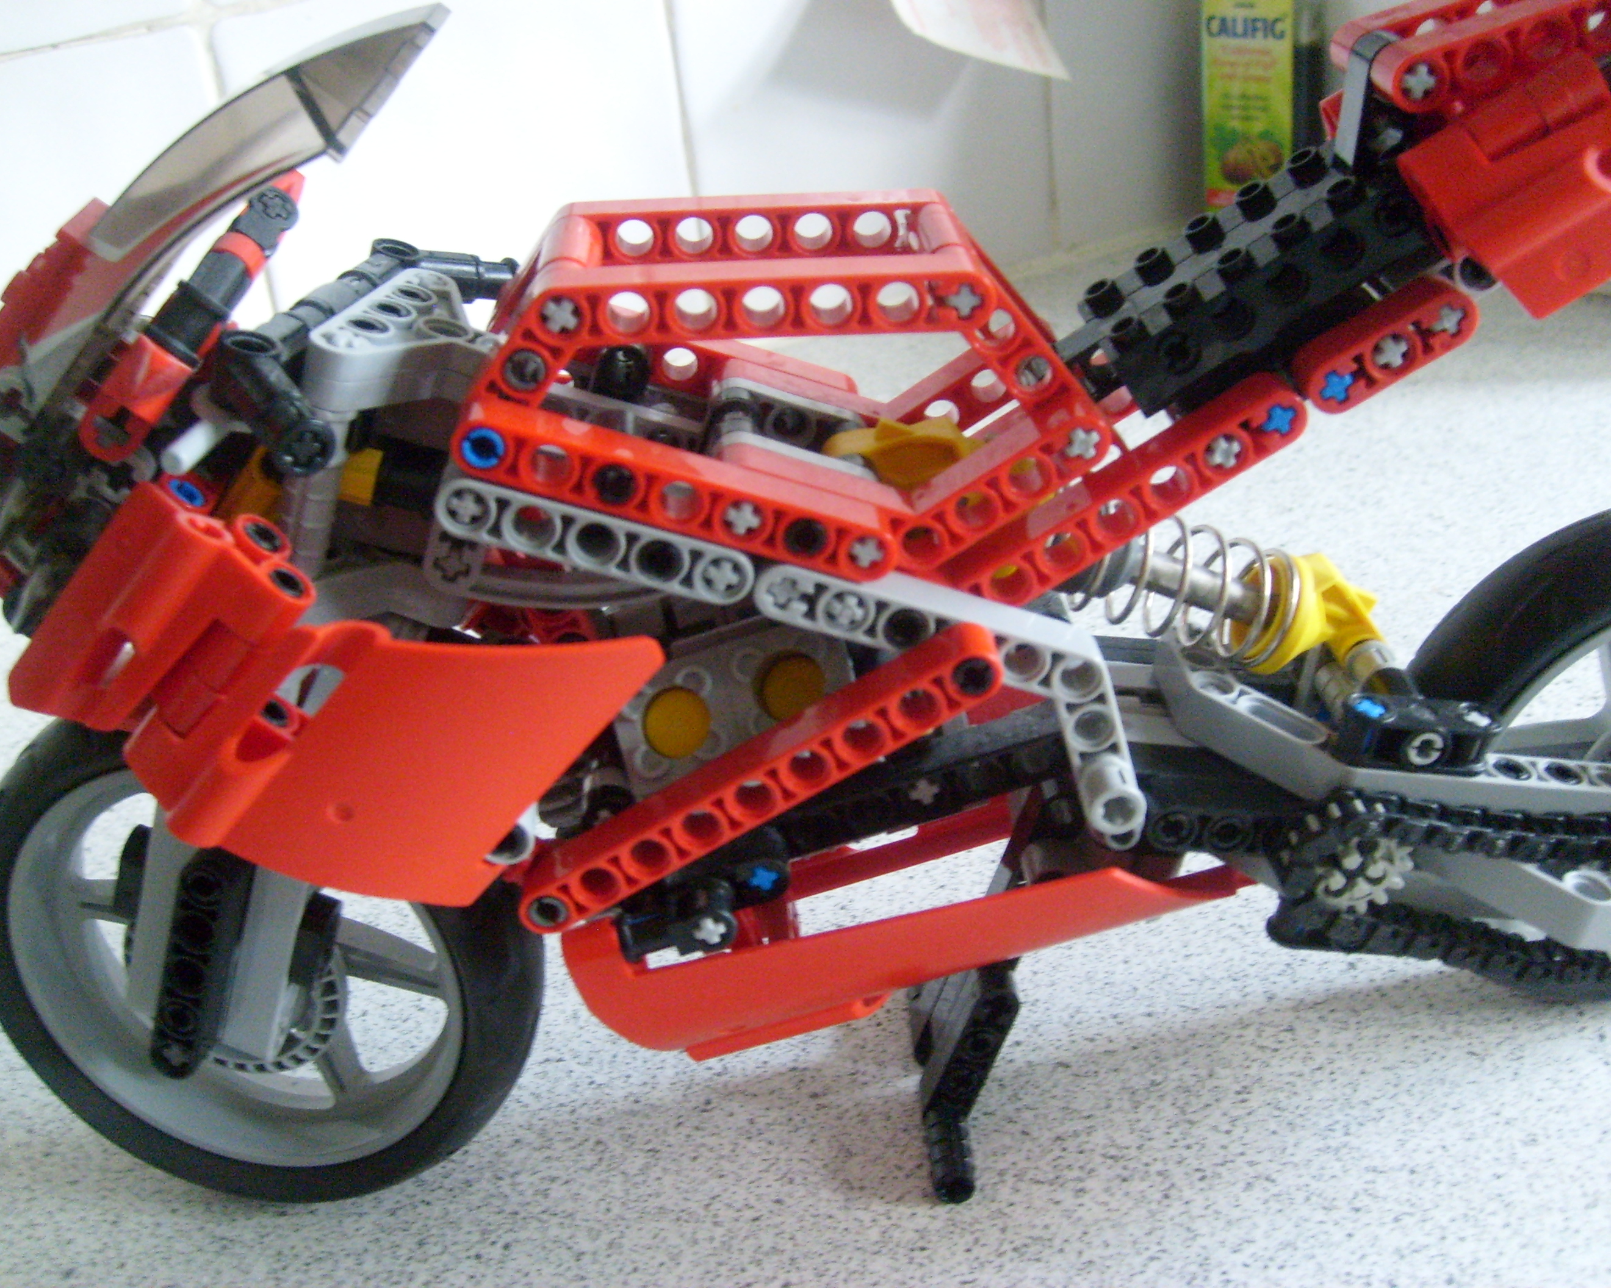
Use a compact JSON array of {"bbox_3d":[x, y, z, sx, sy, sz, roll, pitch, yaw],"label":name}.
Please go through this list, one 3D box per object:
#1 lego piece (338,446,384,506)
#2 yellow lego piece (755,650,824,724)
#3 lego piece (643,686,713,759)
[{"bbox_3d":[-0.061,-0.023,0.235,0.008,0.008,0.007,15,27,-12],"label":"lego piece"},{"bbox_3d":[-0.001,0.007,0.239,0.010,0.010,0.005,-3,-15,9],"label":"yellow lego piece"},{"bbox_3d":[-0.017,0.011,0.238,0.010,0.010,0.005,-3,-15,9],"label":"lego piece"}]

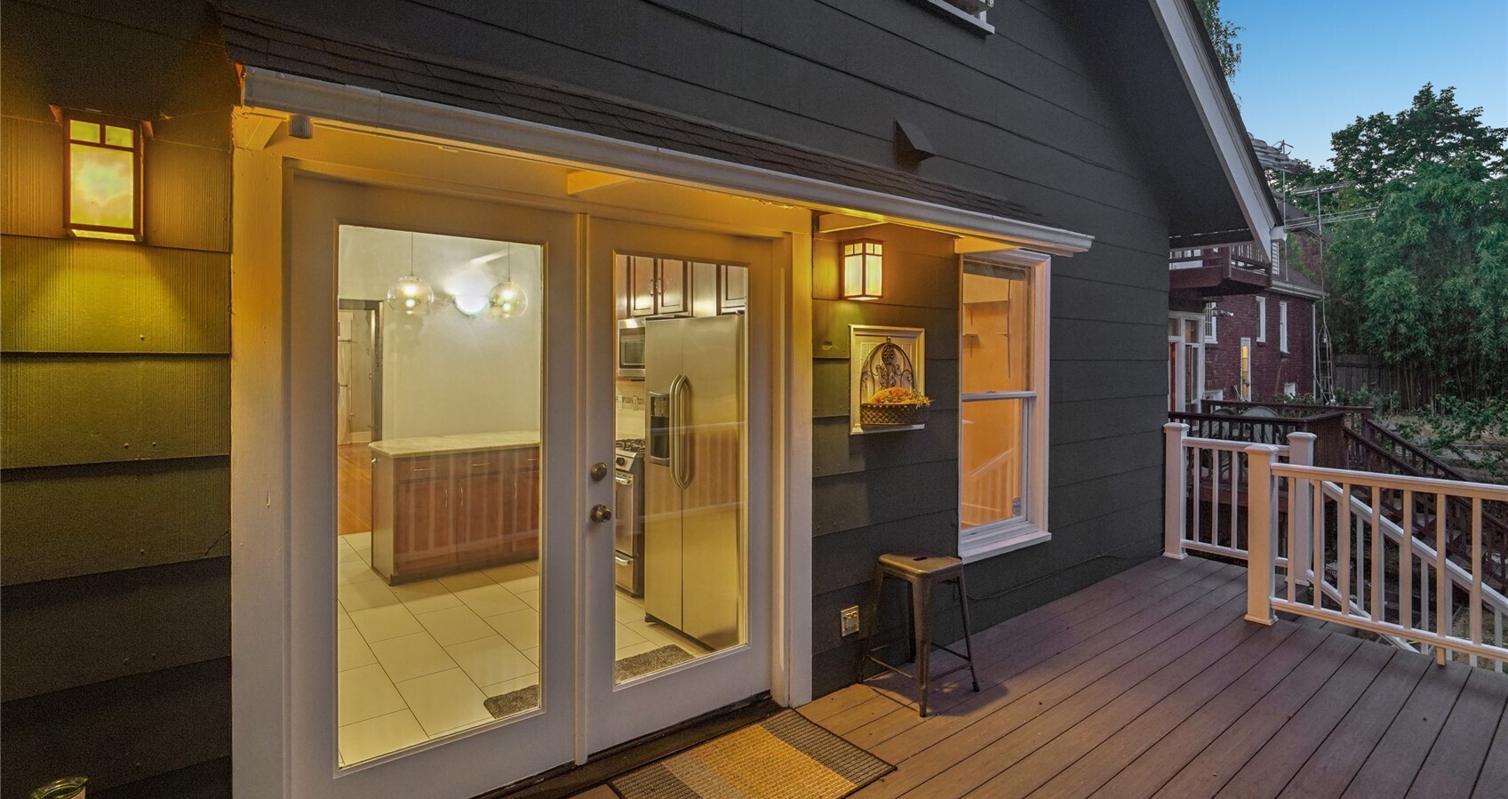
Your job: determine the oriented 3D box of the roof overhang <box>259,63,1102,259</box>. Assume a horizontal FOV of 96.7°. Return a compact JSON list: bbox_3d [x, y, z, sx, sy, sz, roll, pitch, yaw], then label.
[{"bbox_3d":[0.272,-0.924,2.825,3.900,0.380,0.500,-1,2,-37],"label":"roof overhang"}]

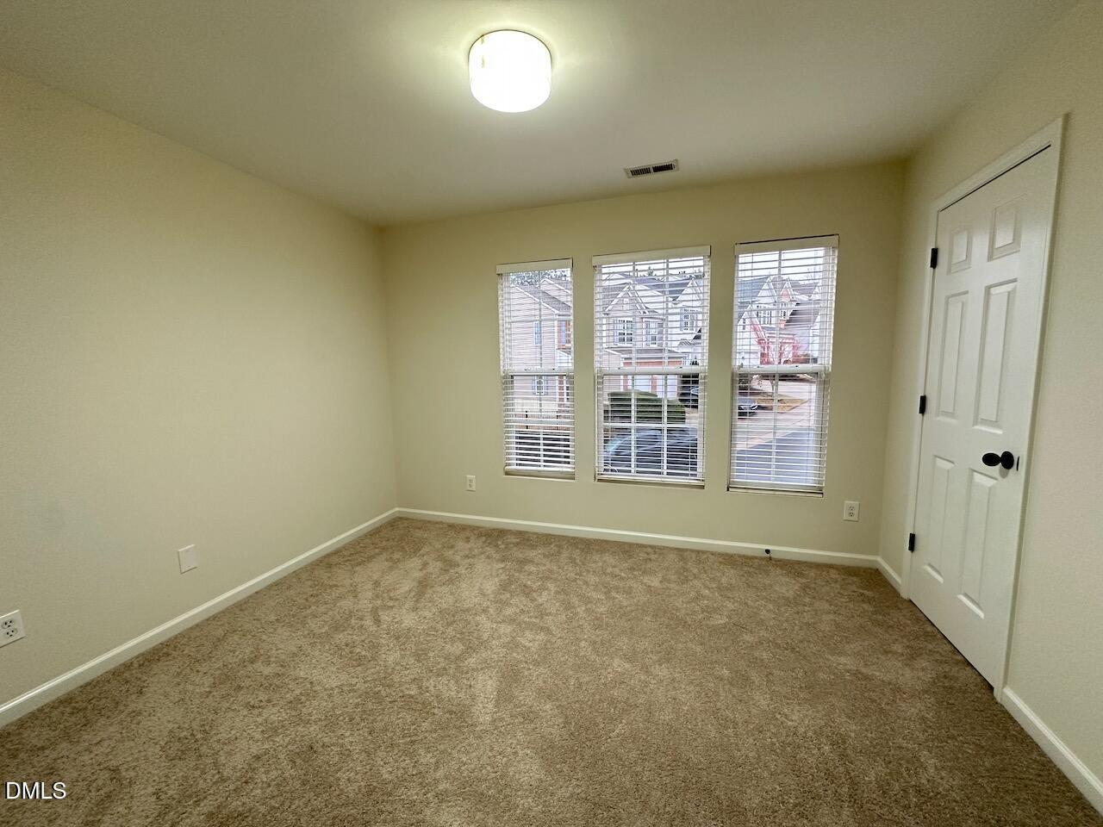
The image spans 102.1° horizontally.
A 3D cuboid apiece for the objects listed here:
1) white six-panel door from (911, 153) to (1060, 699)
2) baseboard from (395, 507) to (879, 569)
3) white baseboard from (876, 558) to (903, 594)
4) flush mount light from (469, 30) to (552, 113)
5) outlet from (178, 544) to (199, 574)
[{"bbox_3d":[1.852,0.047,1.981,0.040,2.020,0.730,1,7,18],"label":"white six-panel door"},{"bbox_3d":[0.356,0.903,3.357,3.599,0.088,0.015,1,7,18],"label":"baseboard"},{"bbox_3d":[2.020,0.957,2.662,0.015,0.088,0.321,1,7,18],"label":"white baseboard"},{"bbox_3d":[-0.152,-1.256,1.655,0.298,0.103,0.298,-1,7,0],"label":"flush mount light"},{"bbox_3d":[-1.865,0.751,2.294,0.008,0.124,0.081,1,7,18],"label":"outlet"}]

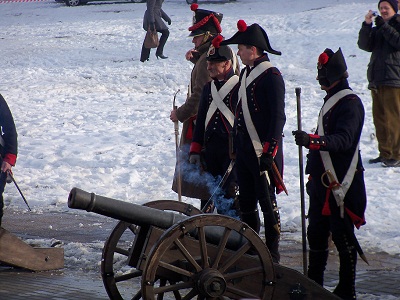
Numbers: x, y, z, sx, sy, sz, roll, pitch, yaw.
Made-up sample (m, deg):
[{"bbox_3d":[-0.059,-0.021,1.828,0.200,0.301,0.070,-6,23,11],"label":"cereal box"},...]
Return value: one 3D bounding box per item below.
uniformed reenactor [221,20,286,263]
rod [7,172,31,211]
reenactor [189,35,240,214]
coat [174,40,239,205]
[{"bbox_3d":[0.445,-0.075,18.600,0.480,1.880,0.560,-3,6,-32],"label":"uniformed reenactor"},{"bbox_3d":[-1.400,0.317,18.500,0.025,0.400,0.025,-30,0,0],"label":"rod"},{"bbox_3d":[0.175,-0.060,19.250,0.560,1.740,0.420,3,6,28],"label":"reenactor"},{"bbox_3d":[0.059,-0.248,20.100,0.540,1.340,0.560,-1,5,-9],"label":"coat"}]

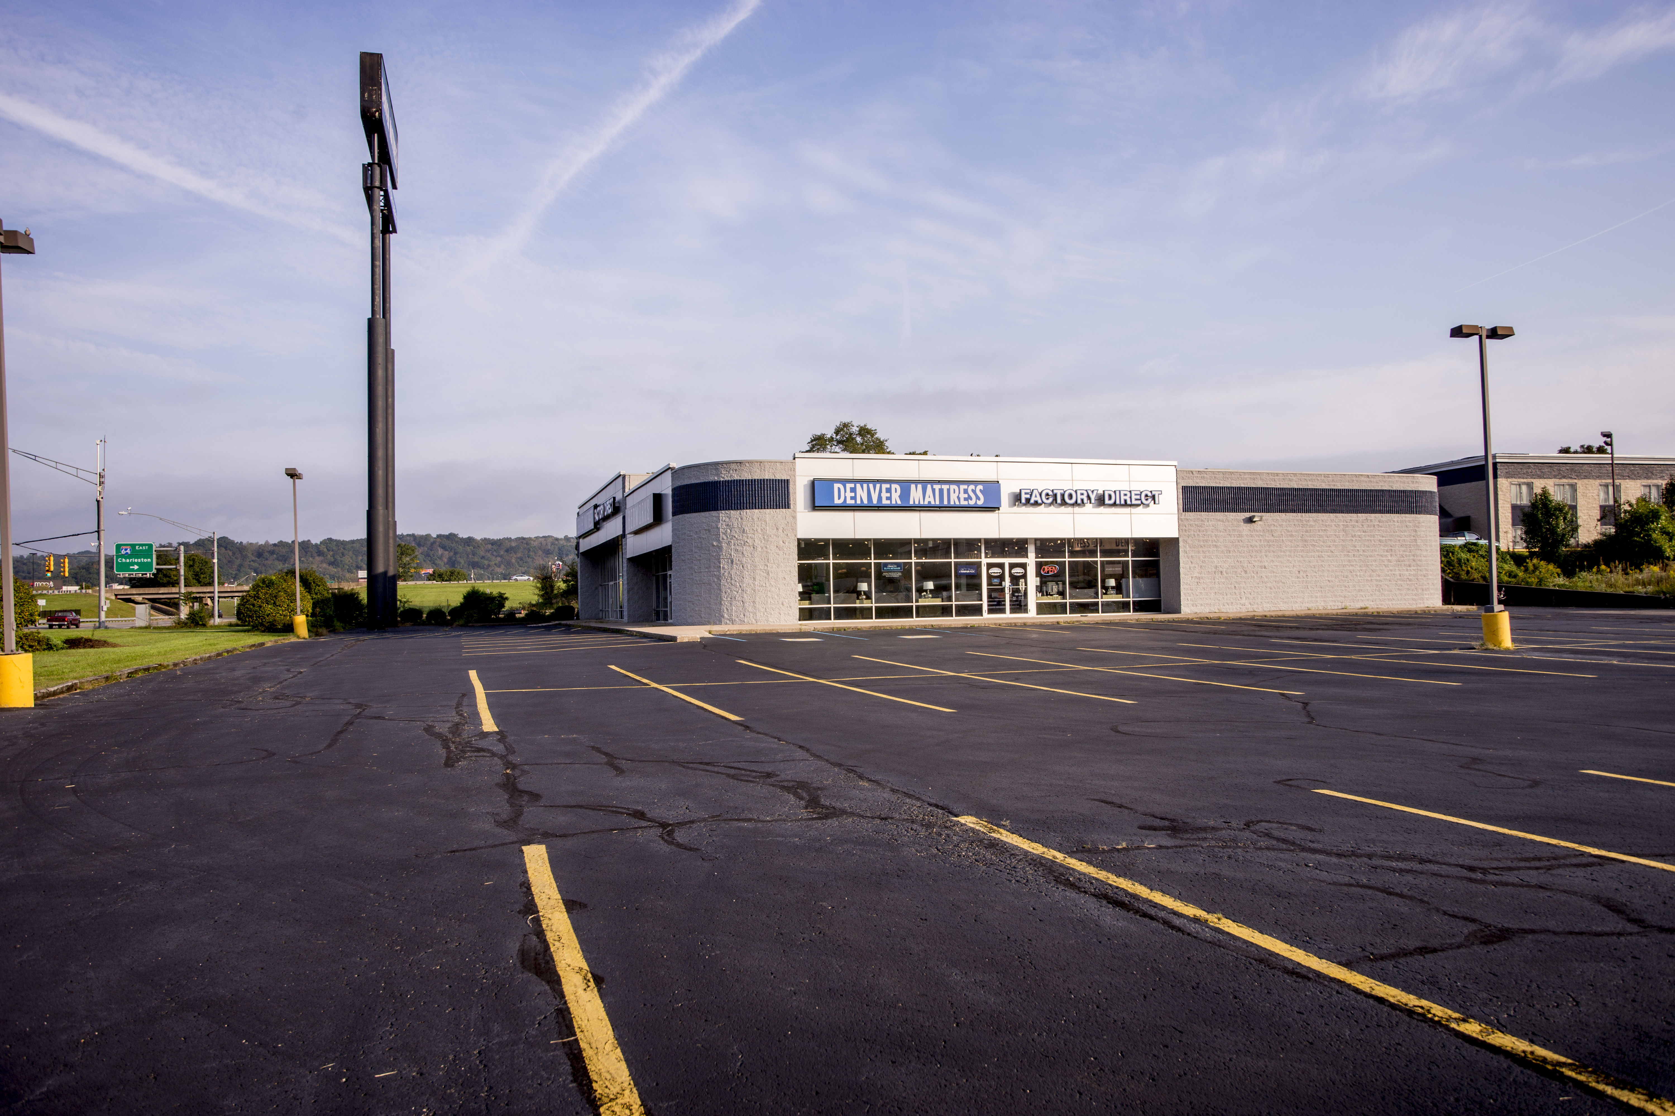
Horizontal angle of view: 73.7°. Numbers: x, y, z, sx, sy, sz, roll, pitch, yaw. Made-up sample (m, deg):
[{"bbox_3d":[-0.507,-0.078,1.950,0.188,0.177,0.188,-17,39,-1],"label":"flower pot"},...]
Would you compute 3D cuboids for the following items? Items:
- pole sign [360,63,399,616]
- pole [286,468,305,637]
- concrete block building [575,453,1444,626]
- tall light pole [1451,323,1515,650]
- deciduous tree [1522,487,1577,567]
[{"bbox_3d":[-19.182,-8.317,46.871,0.950,22.700,7.500,0,-3,-19],"label":"pole sign"},{"bbox_3d":[-22.601,-0.186,46.822,0.600,7.000,1.500,0,-3,-19],"label":"pole"},{"bbox_3d":[5.295,-0.478,59.191,33.800,6.950,36.800,0,-3,-19],"label":"concrete block building"},{"bbox_3d":[14.024,-1.533,23.980,1.500,6.900,0.580,0,-3,-19],"label":"tall light pole"},{"bbox_3d":[37.329,-1.674,59.002,2.650,4.150,2.650,-3,-3,32],"label":"deciduous tree"}]

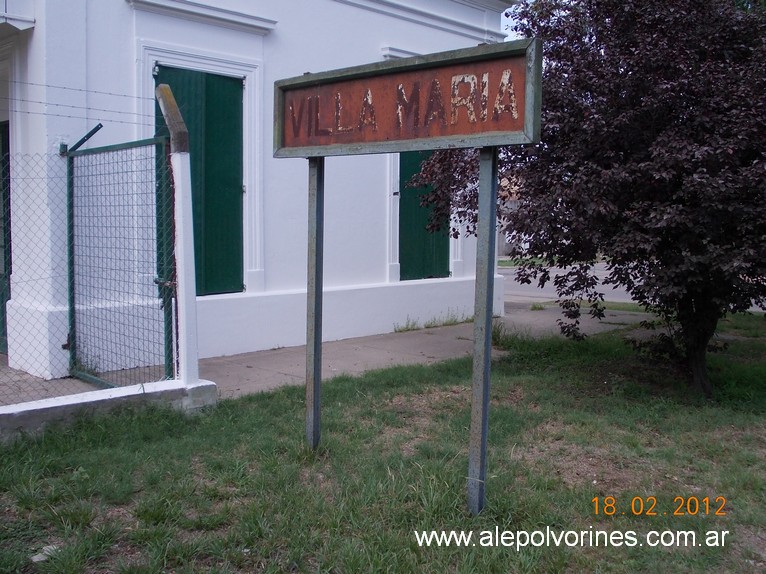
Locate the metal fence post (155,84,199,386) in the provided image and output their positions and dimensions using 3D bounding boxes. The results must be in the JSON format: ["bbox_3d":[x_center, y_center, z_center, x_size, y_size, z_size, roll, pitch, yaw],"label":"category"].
[{"bbox_3d":[-1.674,-0.438,6.847,0.110,2.420,0.460,-4,7,-43],"label":"metal fence post"}]

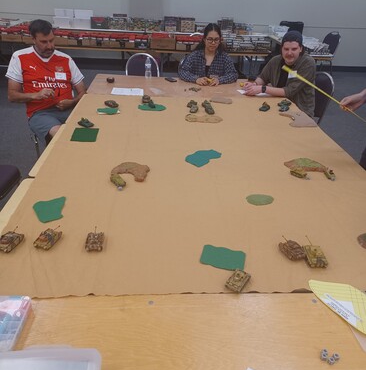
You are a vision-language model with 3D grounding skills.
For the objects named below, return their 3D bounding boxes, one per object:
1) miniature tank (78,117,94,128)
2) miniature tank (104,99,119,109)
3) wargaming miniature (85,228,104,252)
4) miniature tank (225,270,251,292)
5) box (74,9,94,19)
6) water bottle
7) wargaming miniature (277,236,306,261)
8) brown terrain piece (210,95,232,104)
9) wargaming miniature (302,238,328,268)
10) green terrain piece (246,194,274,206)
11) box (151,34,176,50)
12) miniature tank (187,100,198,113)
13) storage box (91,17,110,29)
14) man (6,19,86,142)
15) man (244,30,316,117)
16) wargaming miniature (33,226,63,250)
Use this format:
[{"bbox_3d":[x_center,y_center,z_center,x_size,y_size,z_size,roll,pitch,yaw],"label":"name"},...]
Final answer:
[{"bbox_3d":[-0.658,-0.428,2.388,0.108,0.047,0.060,24,36,32],"label":"miniature tank"},{"bbox_3d":[-0.571,-0.653,2.839,0.108,0.043,0.060,23,36,31],"label":"miniature tank"},{"bbox_3d":[-0.340,0.208,1.373,0.059,0.044,0.100,0,30,-6],"label":"wargaming miniature"},{"bbox_3d":[0.189,0.310,1.172,0.051,0.037,0.090,22,35,31],"label":"miniature tank"},{"bbox_3d":[-1.853,-3.211,6.627,0.345,0.150,0.270,0,30,-4],"label":"box"},{"bbox_3d":[-0.360,-1.221,3.670,0.067,0.208,0.067,0,30,-4],"label":"water bottle"},{"bbox_3d":[0.423,0.246,1.372,0.059,0.044,0.100,-10,32,-20],"label":"wargaming miniature"},{"bbox_3d":[0.342,-0.746,3.106,0.200,0.013,0.130,7,30,8],"label":"brown terrain piece"},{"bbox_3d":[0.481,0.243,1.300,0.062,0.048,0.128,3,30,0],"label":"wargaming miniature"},{"bbox_3d":[0.361,0.066,1.639,0.128,0.010,0.090,1,30,-3],"label":"green terrain piece"},{"bbox_3d":[-0.299,-2.167,5.338,0.380,0.175,0.300,0,30,-4],"label":"box"},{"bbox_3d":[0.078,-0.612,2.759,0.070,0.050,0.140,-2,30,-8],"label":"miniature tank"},{"bbox_3d":[-1.594,-3.113,6.788,0.340,0.240,0.240,1,30,-3],"label":"storage box"},{"bbox_3d":[-1.135,-0.676,2.994,0.570,1.320,0.680,-17,35,-30],"label":"man"},{"bbox_3d":[0.888,-0.775,3.365,0.680,1.270,0.600,-19,36,-33],"label":"man"},{"bbox_3d":[-0.524,0.202,1.369,0.059,0.044,0.100,15,32,20],"label":"wargaming miniature"}]

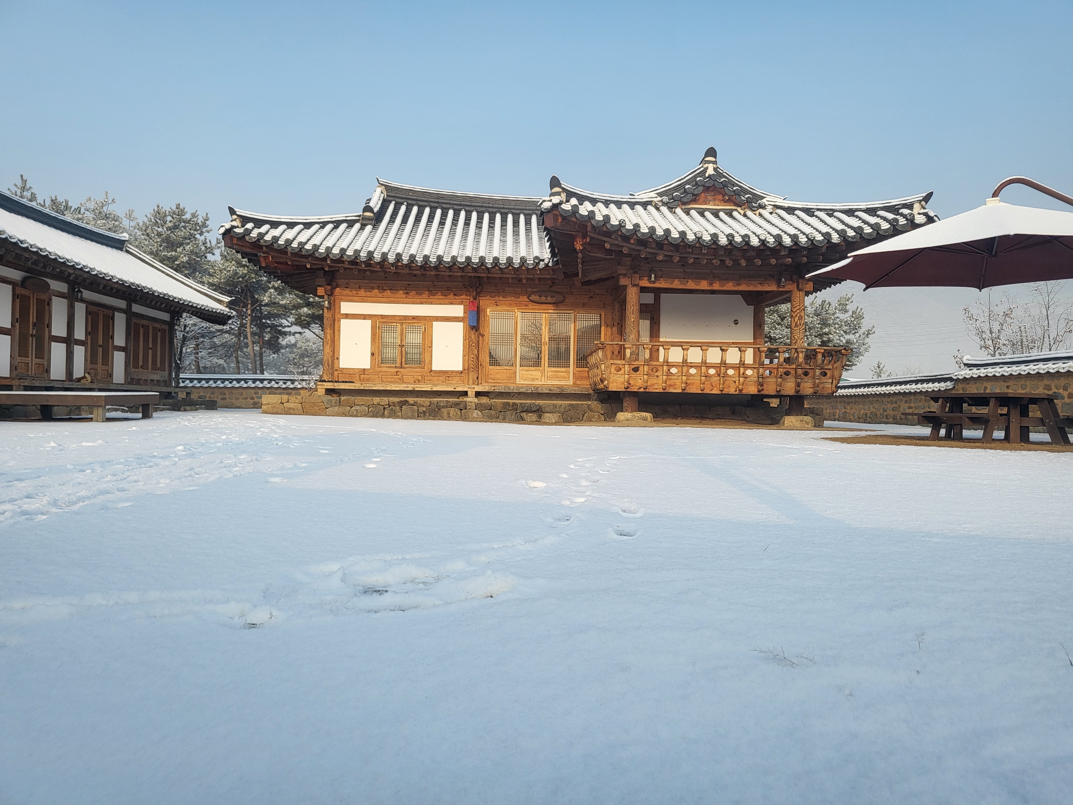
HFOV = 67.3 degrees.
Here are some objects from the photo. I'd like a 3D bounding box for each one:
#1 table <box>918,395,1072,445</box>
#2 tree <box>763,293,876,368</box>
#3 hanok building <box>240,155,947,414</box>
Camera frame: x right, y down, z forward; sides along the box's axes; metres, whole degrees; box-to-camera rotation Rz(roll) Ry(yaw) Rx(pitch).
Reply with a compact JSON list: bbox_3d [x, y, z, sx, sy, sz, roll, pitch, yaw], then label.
[{"bbox_3d":[7.117,0.243,12.600,1.900,0.750,1.950,1,0,-35],"label":"table"},{"bbox_3d":[10.285,-1.707,29.810,4.500,4.900,4.300,1,0,0],"label":"tree"},{"bbox_3d":[0.029,-2.747,21.045,14.300,6.500,12.400,1,0,-3],"label":"hanok building"}]

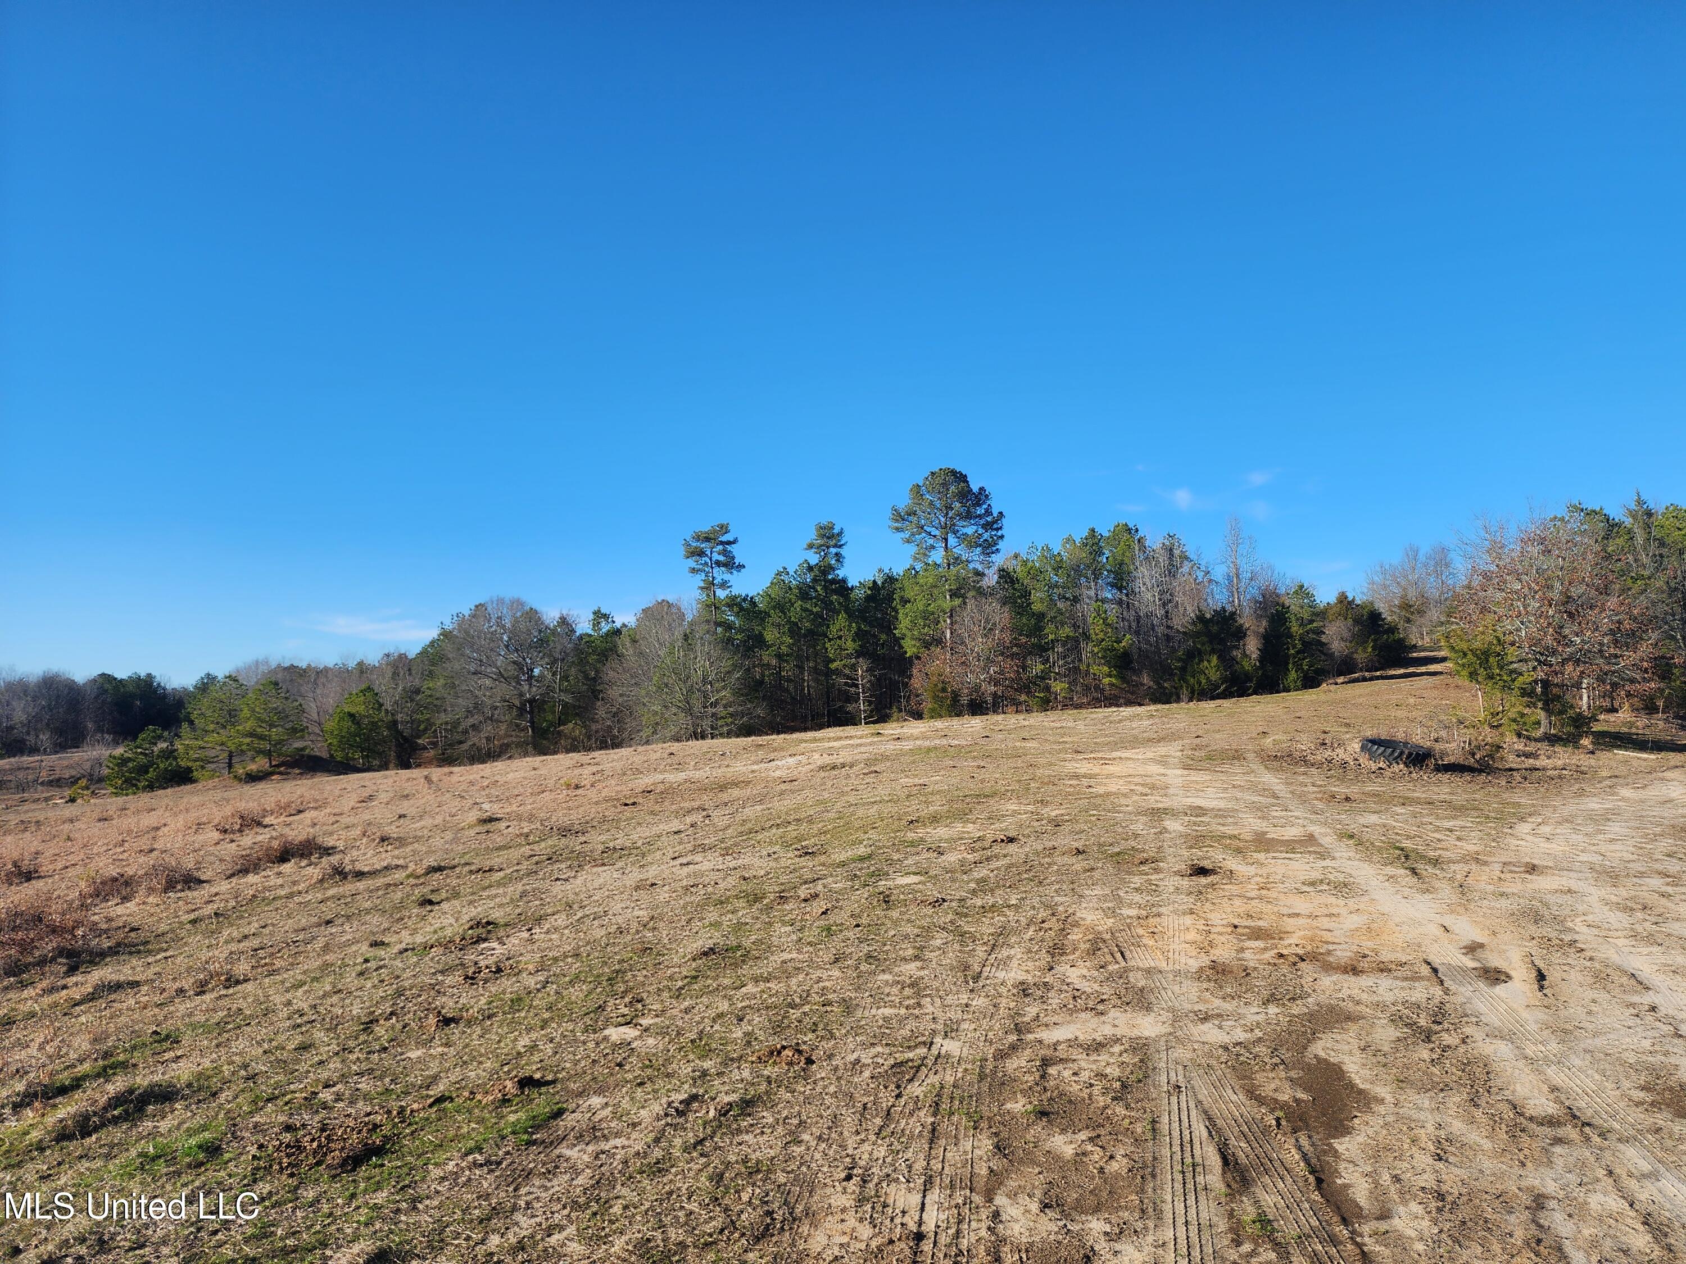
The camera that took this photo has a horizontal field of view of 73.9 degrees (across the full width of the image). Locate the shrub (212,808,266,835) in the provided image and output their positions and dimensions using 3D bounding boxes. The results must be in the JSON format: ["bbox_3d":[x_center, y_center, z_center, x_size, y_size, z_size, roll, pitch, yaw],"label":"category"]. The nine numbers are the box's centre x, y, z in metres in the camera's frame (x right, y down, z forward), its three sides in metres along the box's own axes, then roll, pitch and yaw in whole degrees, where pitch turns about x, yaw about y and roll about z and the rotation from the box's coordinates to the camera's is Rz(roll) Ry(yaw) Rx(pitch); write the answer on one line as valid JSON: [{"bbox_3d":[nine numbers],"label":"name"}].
[{"bbox_3d":[-11.752,3.704,21.800,0.850,0.420,0.700,-1,-2,0],"label":"shrub"}]

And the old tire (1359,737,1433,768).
[{"bbox_3d":[11.591,2.583,23.500,1.330,0.390,1.330,7,5,26],"label":"old tire"}]

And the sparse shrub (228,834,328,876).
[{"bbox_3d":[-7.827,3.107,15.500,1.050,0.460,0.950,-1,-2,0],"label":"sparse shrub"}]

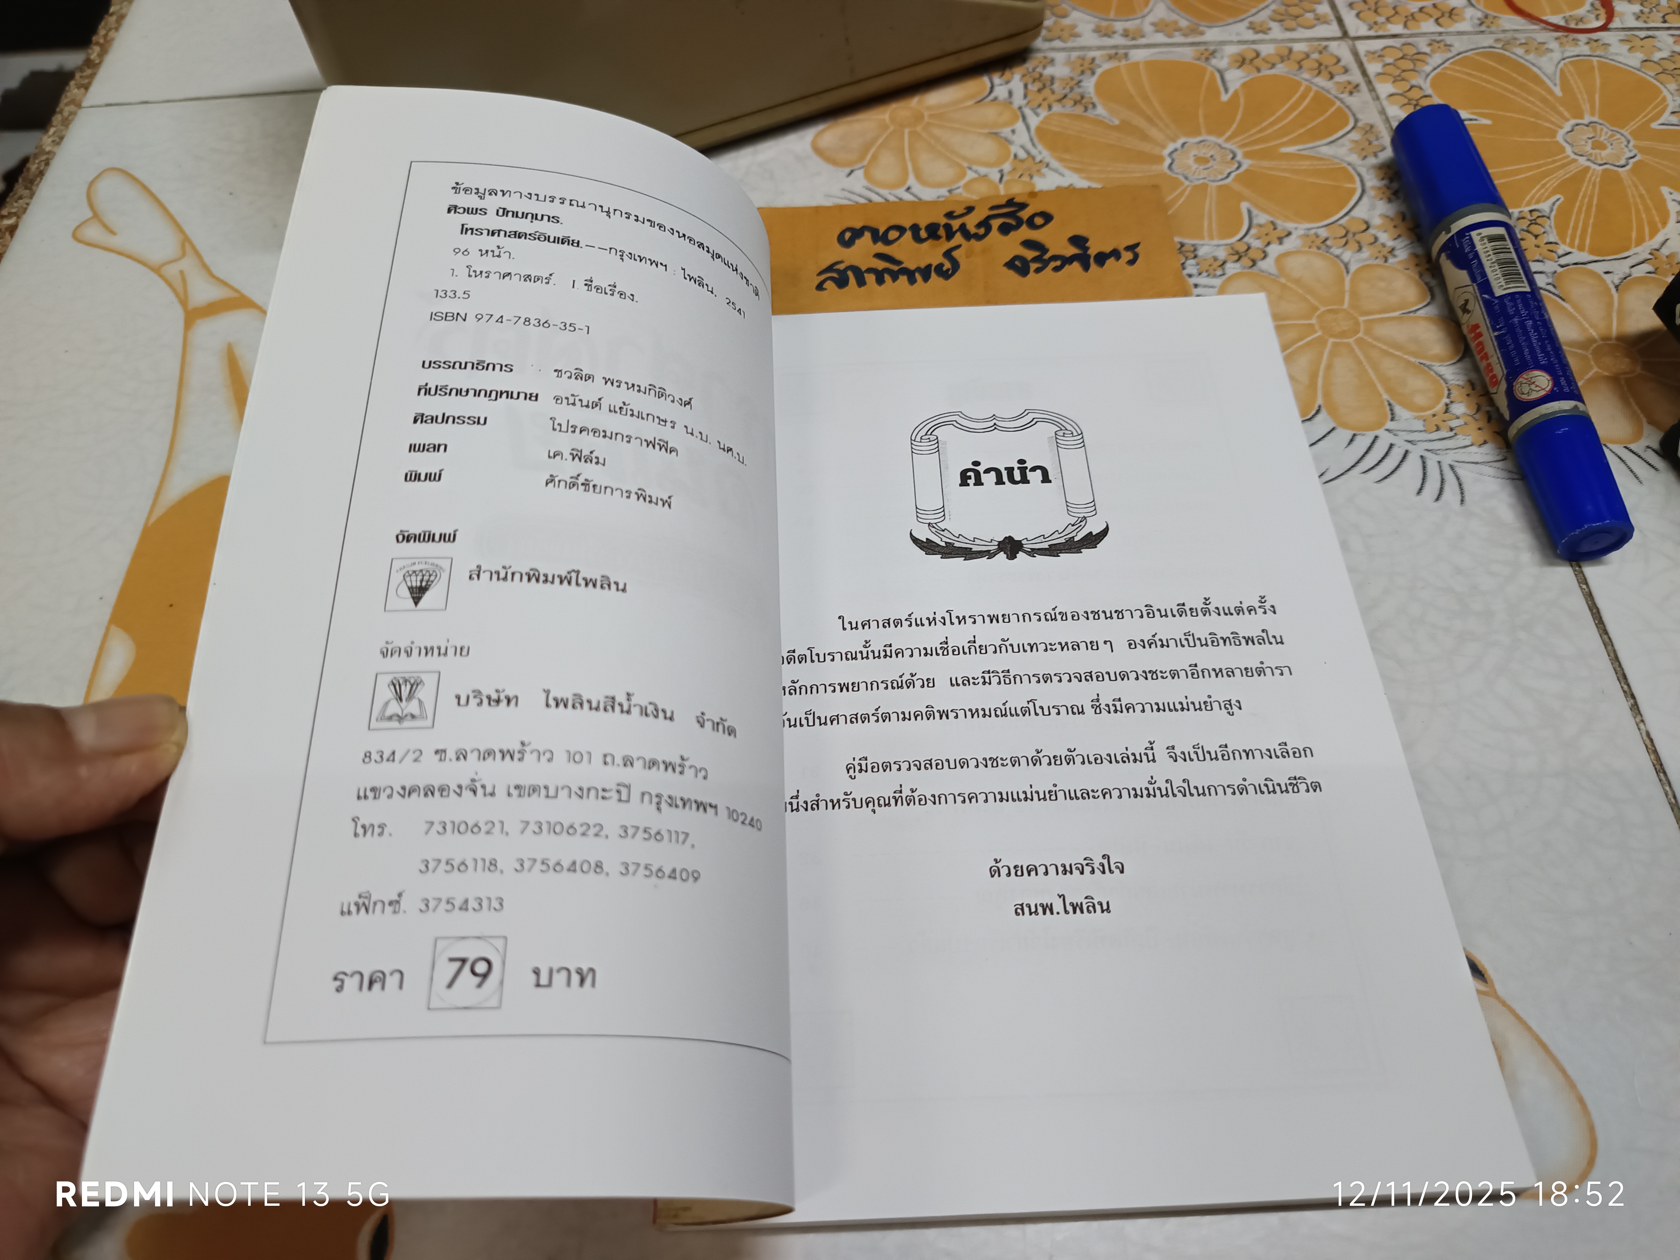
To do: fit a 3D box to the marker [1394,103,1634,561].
[{"bbox_3d":[0.166,-0.079,0.292,0.018,0.018,0.140,-1,59,2],"label":"marker"}]

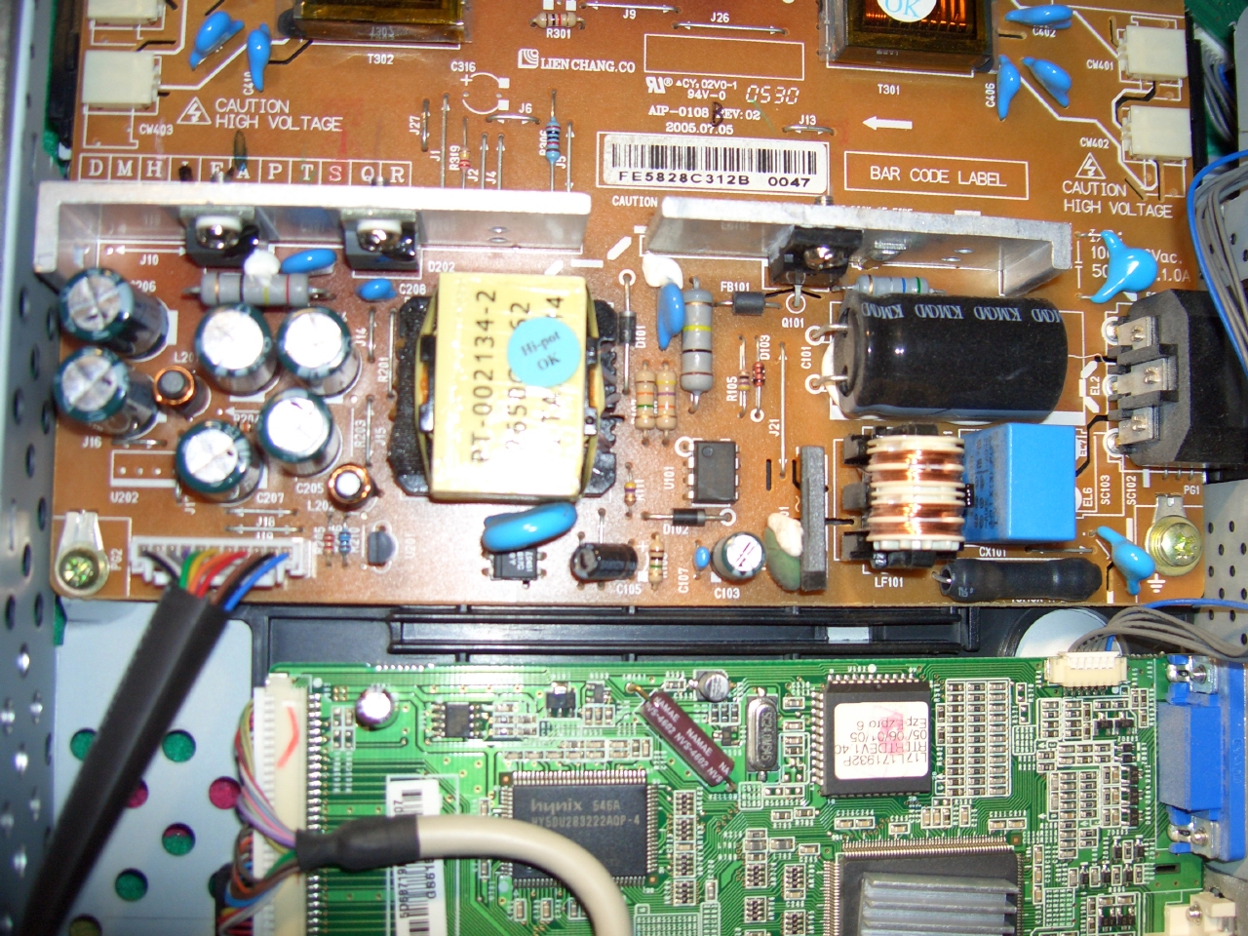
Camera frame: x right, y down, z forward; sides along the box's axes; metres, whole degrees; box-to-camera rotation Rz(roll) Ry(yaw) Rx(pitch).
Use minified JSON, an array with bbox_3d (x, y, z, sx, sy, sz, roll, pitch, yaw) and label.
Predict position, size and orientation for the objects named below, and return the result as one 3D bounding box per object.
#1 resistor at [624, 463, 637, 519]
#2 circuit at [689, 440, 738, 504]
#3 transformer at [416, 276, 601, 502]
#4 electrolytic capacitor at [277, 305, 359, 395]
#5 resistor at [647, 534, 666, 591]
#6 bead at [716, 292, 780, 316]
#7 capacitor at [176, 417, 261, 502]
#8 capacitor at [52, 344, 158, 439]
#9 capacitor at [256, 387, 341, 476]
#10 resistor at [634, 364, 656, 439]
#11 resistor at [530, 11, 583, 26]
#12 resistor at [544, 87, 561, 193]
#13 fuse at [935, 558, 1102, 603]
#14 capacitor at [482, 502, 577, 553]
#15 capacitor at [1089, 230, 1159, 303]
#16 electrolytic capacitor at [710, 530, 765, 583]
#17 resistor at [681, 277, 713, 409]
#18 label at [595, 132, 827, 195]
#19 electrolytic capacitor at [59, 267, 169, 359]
[{"bbox_3d":[0.001,0.003,0.211,0.002,0.003,0.008,1,85,-6],"label":"resistor"},{"bbox_3d":[0.013,0.001,0.208,0.008,0.004,0.009,1,85,-6],"label":"circuit"},{"bbox_3d":[-0.016,-0.010,0.197,0.029,0.022,0.029,1,85,-6],"label":"transformer"},{"bbox_3d":[-0.042,-0.016,0.196,0.010,0.018,0.010,1,85,-6],"label":"electrolytic capacitor"},{"bbox_3d":[0.005,0.014,0.207,0.002,0.003,0.008,1,85,-6],"label":"resistor"},{"bbox_3d":[0.019,-0.025,0.219,0.010,0.004,0.003,1,86,-6],"label":"bead"},{"bbox_3d":[-0.057,-0.001,0.199,0.010,0.016,0.010,1,85,-6],"label":"capacitor"},{"bbox_3d":[-0.072,-0.010,0.196,0.010,0.020,0.010,1,85,-6],"label":"capacitor"},{"bbox_3d":[-0.046,-0.005,0.200,0.010,0.017,0.010,1,85,-6],"label":"capacitor"},{"bbox_3d":[0.003,-0.010,0.212,0.003,0.004,0.013,1,85,-6],"label":"resistor"},{"bbox_3d":[-0.010,-0.069,0.216,0.008,0.003,0.002,3,85,-6],"label":"resistor"},{"bbox_3d":[-0.011,-0.050,0.219,0.002,0.003,0.018,1,86,-6],"label":"resistor"},{"bbox_3d":[0.060,0.017,0.214,0.026,0.007,0.007,1,85,-6],"label":"fuse"},{"bbox_3d":[-0.014,0.008,0.203,0.013,0.014,0.005,-17,94,-7],"label":"capacitor"},{"bbox_3d":[0.076,-0.031,0.216,0.011,0.004,0.011,3,86,17],"label":"capacitor"},{"bbox_3d":[0.017,0.014,0.213,0.007,0.011,0.007,1,86,-6],"label":"electrolytic capacitor"},{"bbox_3d":[0.010,-0.019,0.208,0.005,0.008,0.020,1,85,-6],"label":"resistor"},{"bbox_3d":[0.014,-0.047,0.219,0.035,0.001,0.008,1,85,-6],"label":"label"},{"bbox_3d":[-0.073,-0.022,0.202,0.010,0.019,0.010,1,86,-6],"label":"electrolytic capacitor"}]

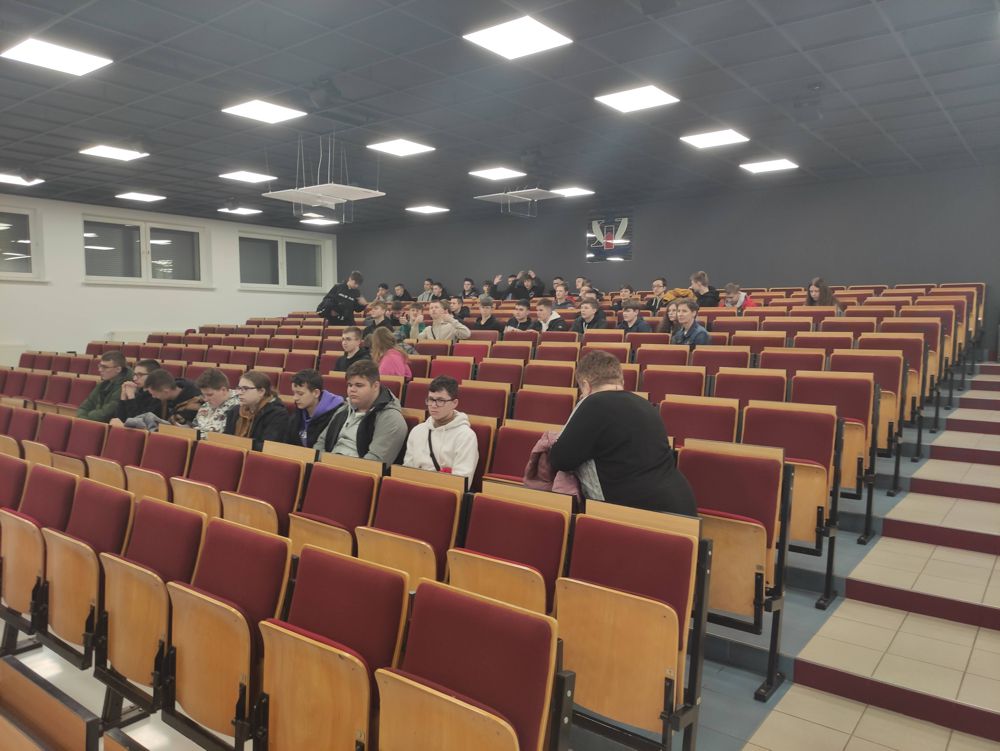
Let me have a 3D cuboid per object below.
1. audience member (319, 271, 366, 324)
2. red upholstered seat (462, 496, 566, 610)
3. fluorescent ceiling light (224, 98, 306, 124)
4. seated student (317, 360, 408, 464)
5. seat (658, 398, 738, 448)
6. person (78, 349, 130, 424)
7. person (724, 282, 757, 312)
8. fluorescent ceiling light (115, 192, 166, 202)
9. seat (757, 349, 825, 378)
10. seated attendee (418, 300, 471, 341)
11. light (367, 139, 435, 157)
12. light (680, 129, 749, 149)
[{"bbox_3d":[-2.293,-0.685,10.667,0.580,1.640,0.580,-3,5,-34],"label":"audience member"},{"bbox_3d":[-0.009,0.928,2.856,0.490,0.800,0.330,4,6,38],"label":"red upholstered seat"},{"bbox_3d":[-2.283,-2.574,7.022,0.600,0.060,0.600,4,6,38],"label":"fluorescent ceiling light"},{"bbox_3d":[-0.882,0.582,4.187,0.600,1.280,0.720,4,6,38],"label":"seated student"},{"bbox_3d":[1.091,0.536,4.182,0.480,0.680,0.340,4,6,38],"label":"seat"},{"bbox_3d":[-3.340,0.468,6.079,0.760,1.290,0.540,-4,6,-42],"label":"person"},{"bbox_3d":[2.937,-0.521,8.932,0.520,1.210,0.720,4,6,38],"label":"person"},{"bbox_3d":[-6.031,-3.012,12.140,0.600,0.060,0.600,4,6,38],"label":"fluorescent ceiling light"},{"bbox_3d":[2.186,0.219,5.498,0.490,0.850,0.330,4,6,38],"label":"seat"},{"bbox_3d":[-0.687,-0.202,8.474,0.660,1.310,0.740,4,6,38],"label":"seated attendee"},{"bbox_3d":[-1.153,-2.678,8.454,0.600,0.060,0.600,4,6,38],"label":"light"},{"bbox_3d":[2.394,-2.643,8.030,0.600,0.060,0.600,4,6,38],"label":"light"}]

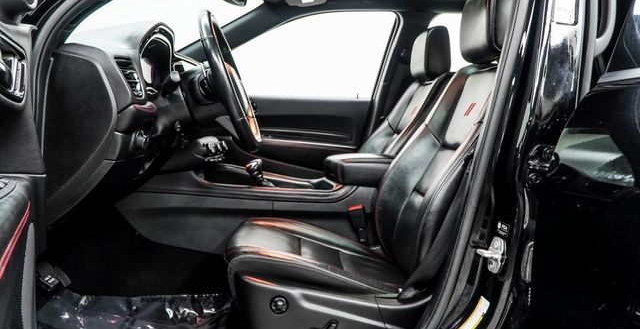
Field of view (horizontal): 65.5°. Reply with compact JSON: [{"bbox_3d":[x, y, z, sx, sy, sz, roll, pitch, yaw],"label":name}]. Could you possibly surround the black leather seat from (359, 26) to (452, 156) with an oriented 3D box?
[{"bbox_3d":[0.144,-0.102,2.092,0.800,0.950,0.540,1,5,-1],"label":"black leather seat"}]

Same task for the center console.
[{"bbox_3d":[-0.134,0.131,1.718,1.020,0.380,0.290,1,5,-1],"label":"center console"}]

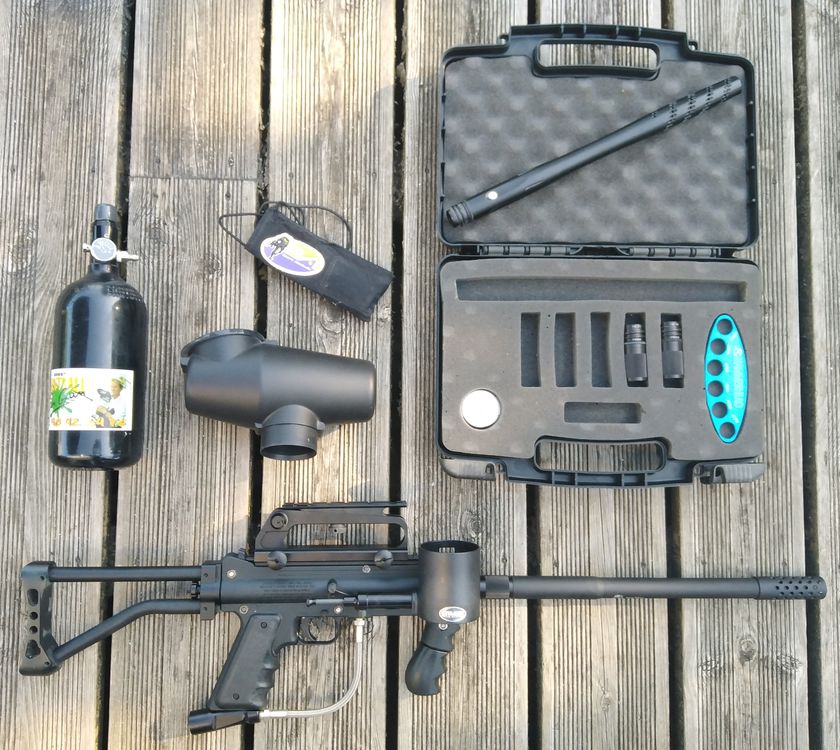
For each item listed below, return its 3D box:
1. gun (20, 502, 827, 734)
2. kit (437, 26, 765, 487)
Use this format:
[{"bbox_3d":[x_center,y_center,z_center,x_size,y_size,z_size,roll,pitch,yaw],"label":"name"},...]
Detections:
[{"bbox_3d":[0.011,0.253,0.781,0.842,0.078,0.236,1,86,-1],"label":"gun"},{"bbox_3d":[0.192,-0.134,0.831,0.349,0.042,0.504,0,86,-1],"label":"kit"}]

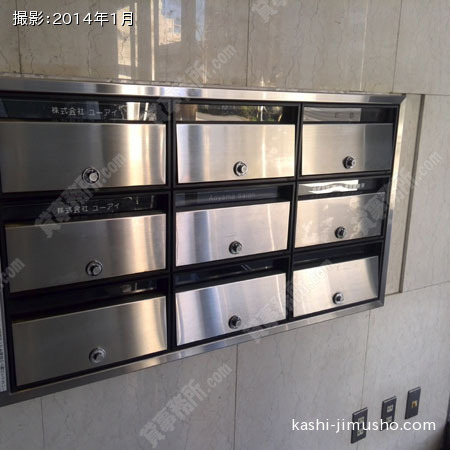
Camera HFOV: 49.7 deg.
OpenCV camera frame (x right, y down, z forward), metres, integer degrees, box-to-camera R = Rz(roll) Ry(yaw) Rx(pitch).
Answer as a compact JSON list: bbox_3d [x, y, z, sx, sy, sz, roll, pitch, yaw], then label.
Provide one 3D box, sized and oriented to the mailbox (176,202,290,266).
[{"bbox_3d":[0.032,0.020,1.214,0.336,0.133,0.045,-6,16,-30],"label":"mailbox"}]

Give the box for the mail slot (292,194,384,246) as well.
[{"bbox_3d":[0.342,-0.015,1.397,0.336,0.133,0.045,-6,16,-30],"label":"mail slot"}]

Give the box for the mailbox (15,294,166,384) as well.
[{"bbox_3d":[-0.309,0.247,1.130,0.345,0.145,0.100,-7,16,-30],"label":"mailbox"}]

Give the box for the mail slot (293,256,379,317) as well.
[{"bbox_3d":[0.337,0.180,1.444,0.336,0.133,0.045,-6,16,-30],"label":"mail slot"}]

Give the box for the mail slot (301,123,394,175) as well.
[{"bbox_3d":[0.331,-0.223,1.393,0.341,0.138,0.100,-7,16,-30],"label":"mail slot"}]

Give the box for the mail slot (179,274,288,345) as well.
[{"bbox_3d":[0.026,0.215,1.260,0.336,0.133,0.045,-6,16,-30],"label":"mail slot"}]

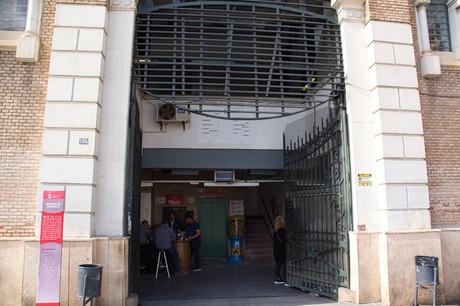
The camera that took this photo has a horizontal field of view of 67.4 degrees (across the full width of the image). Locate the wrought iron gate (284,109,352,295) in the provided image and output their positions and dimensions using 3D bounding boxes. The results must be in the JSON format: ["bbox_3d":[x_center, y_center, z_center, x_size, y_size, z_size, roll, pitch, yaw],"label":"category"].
[{"bbox_3d":[1.851,1.113,7.696,0.101,3.818,1.884,5,-10,-32],"label":"wrought iron gate"}]

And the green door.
[{"bbox_3d":[-0.623,2.688,12.278,1.101,2.121,0.101,1,-8,-6],"label":"green door"}]

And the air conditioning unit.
[{"bbox_3d":[-1.607,-1.079,9.729,0.849,0.515,0.303,1,-8,-6],"label":"air conditioning unit"}]

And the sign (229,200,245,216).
[{"bbox_3d":[0.248,1.961,12.225,0.505,0.515,0.040,1,-8,-6],"label":"sign"}]

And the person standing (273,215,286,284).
[{"bbox_3d":[1.238,2.377,8.452,0.424,1.647,0.455,2,-8,-12],"label":"person standing"}]

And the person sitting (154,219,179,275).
[{"bbox_3d":[-1.763,2.593,9.494,0.525,1.515,0.727,-2,-8,14],"label":"person sitting"}]

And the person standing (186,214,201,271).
[{"bbox_3d":[-1.070,2.650,10.159,0.505,1.616,0.505,4,-9,-27],"label":"person standing"}]

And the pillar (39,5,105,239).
[{"bbox_3d":[-2.913,-0.665,6.432,0.919,4.344,0.343,1,-8,-6],"label":"pillar"}]

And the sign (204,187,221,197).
[{"bbox_3d":[-0.618,1.393,12.310,0.591,0.328,0.051,1,-8,-6],"label":"sign"}]

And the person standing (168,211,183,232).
[{"bbox_3d":[-1.749,2.708,10.916,0.505,1.687,0.354,2,-8,-12],"label":"person standing"}]

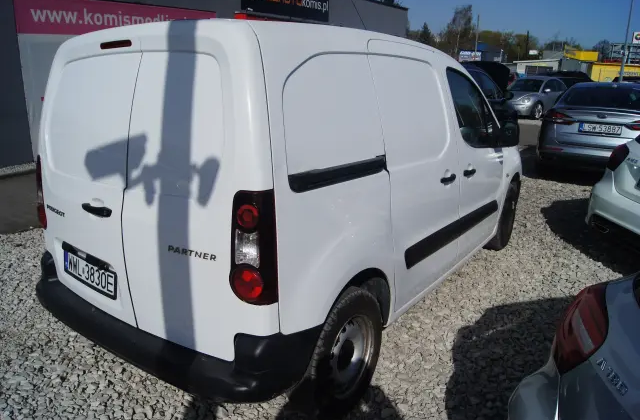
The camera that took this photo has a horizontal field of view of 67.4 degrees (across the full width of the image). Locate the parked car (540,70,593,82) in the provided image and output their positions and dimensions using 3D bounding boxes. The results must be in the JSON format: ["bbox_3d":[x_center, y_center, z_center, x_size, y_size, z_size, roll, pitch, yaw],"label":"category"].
[{"bbox_3d":[12.009,-6.020,23.827,4.400,1.620,1.820,-10,18,-32],"label":"parked car"}]

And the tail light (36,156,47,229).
[{"bbox_3d":[-1.502,-0.083,2.646,0.150,0.440,0.165,10,17,35],"label":"tail light"}]

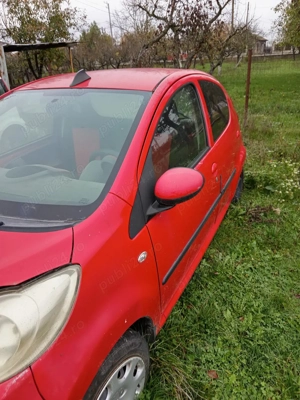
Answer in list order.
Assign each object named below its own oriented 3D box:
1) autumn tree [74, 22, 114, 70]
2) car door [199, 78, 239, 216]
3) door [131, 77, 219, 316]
[{"bbox_3d":[-5.191,-13.835,26.135,3.900,5.340,3.600,-9,27,-7],"label":"autumn tree"},{"bbox_3d":[0.593,-0.501,2.409,0.250,1.090,0.810,8,30,26],"label":"car door"},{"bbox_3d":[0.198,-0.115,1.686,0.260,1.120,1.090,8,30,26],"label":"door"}]

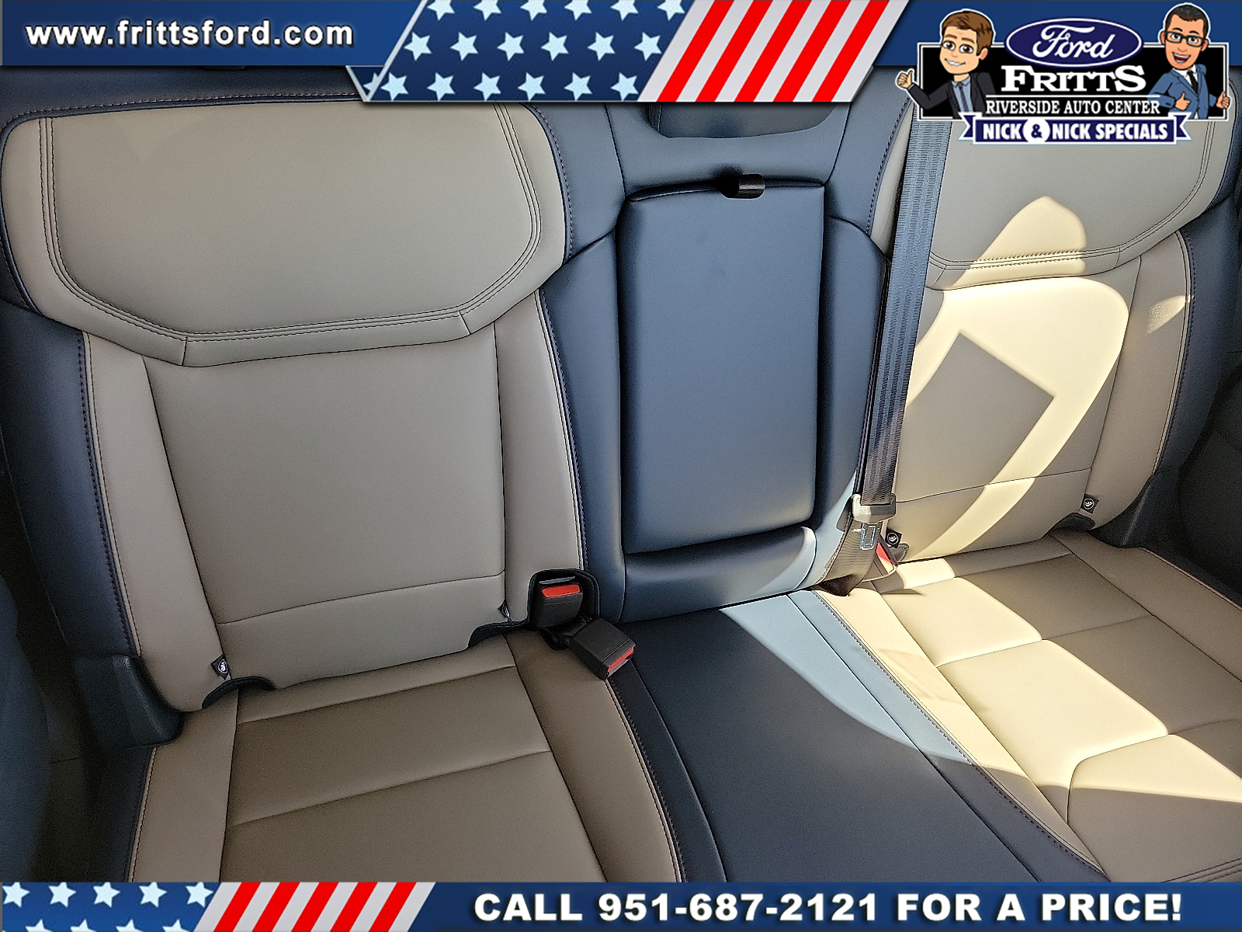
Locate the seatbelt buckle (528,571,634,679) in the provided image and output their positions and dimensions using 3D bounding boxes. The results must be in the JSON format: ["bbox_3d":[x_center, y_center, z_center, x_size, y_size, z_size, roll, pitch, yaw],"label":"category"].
[{"bbox_3d":[-0.044,0.166,0.968,0.092,0.070,0.115,-14,44,-22],"label":"seatbelt buckle"}]

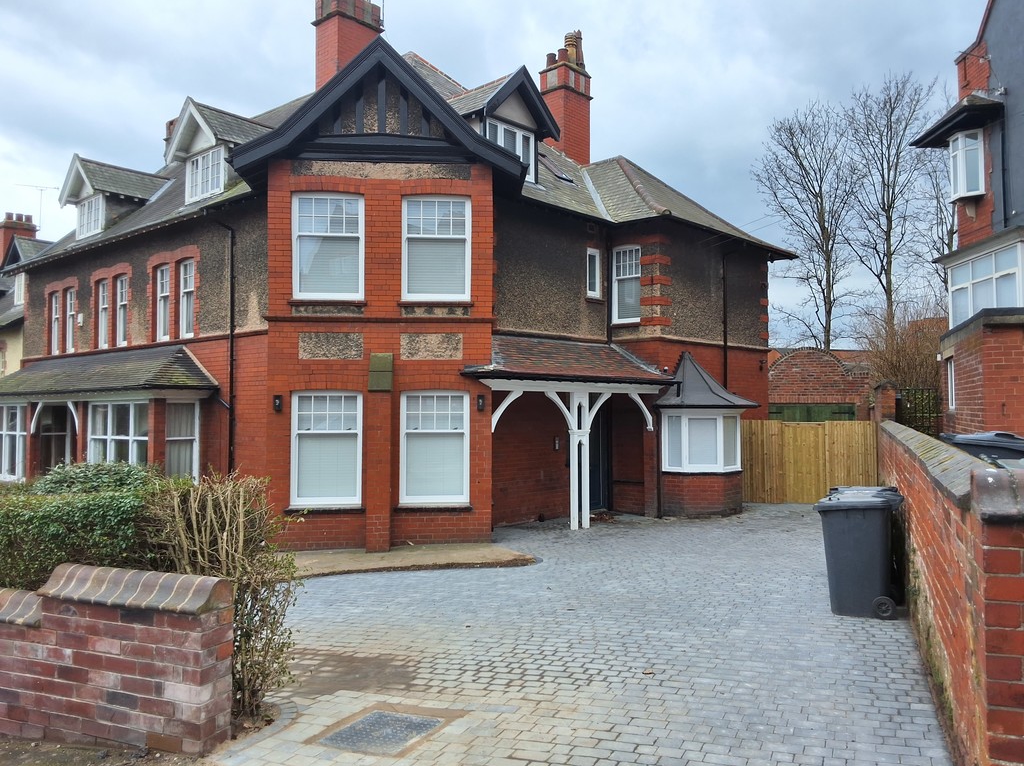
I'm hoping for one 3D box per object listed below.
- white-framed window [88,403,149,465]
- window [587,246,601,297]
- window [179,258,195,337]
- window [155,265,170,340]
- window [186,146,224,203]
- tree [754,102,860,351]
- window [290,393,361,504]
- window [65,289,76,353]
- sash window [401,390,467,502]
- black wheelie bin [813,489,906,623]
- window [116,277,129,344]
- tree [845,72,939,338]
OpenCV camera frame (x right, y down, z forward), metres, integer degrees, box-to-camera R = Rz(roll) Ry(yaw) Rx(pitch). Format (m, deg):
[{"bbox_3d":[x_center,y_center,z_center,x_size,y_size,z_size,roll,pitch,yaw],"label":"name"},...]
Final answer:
[{"bbox_3d":[-7.548,1.223,15.820,2.700,1.670,0.200,-2,-3,42],"label":"white-framed window"},{"bbox_3d":[1.639,-2.270,17.100,0.120,1.026,0.438,-2,-3,42],"label":"window"},{"bbox_3d":[-6.517,-1.689,16.821,0.740,1.600,0.120,-2,-3,42],"label":"window"},{"bbox_3d":[-7.291,-1.652,17.517,0.740,1.600,0.120,-2,-3,42],"label":"window"},{"bbox_3d":[-6.127,-4.150,16.510,1.500,0.940,0.120,-2,-3,42],"label":"window"},{"bbox_3d":[15.775,-5.752,44.218,5.631,18.776,5.631,-1,-2,20],"label":"tree"},{"bbox_3d":[-2.860,1.022,12.759,1.050,1.750,0.120,0,-2,-4],"label":"window"},{"bbox_3d":[-11.286,-1.608,21.495,0.860,1.680,0.160,-2,-3,42],"label":"window"},{"bbox_3d":[-1.201,1.010,12.875,1.050,1.740,0.120,0,-2,-4],"label":"sash window"},{"bbox_3d":[3.265,1.580,7.801,0.740,1.070,0.580,-1,-2,23],"label":"black wheelie bin"},{"bbox_3d":[-8.975,-1.681,19.386,0.860,1.680,0.160,-2,-3,42],"label":"window"},{"bbox_3d":[20.272,-6.569,44.245,4.993,20.410,4.993,-1,-2,25],"label":"tree"}]

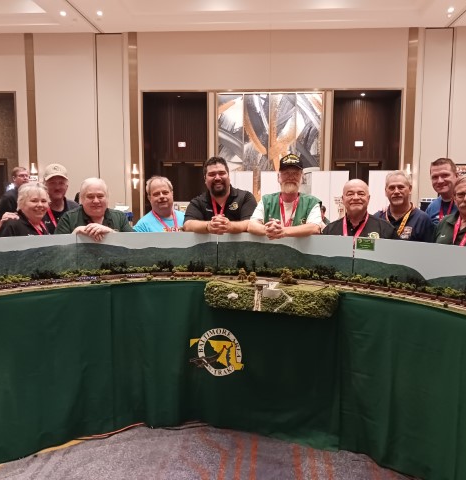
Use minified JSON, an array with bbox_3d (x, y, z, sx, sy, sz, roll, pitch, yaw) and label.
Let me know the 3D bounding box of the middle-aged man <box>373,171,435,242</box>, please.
[{"bbox_3d":[1.161,0.329,3.505,0.520,1.680,0.360,3,7,25],"label":"middle-aged man"}]

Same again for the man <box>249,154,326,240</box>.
[{"bbox_3d":[0.404,0.265,3.700,0.550,1.760,0.480,1,6,4],"label":"man"}]

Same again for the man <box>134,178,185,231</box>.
[{"bbox_3d":[-0.542,0.298,3.834,0.530,1.660,0.380,-2,6,-16],"label":"man"}]

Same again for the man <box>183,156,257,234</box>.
[{"bbox_3d":[-0.093,0.271,3.731,0.560,1.740,0.480,0,6,-1],"label":"man"}]

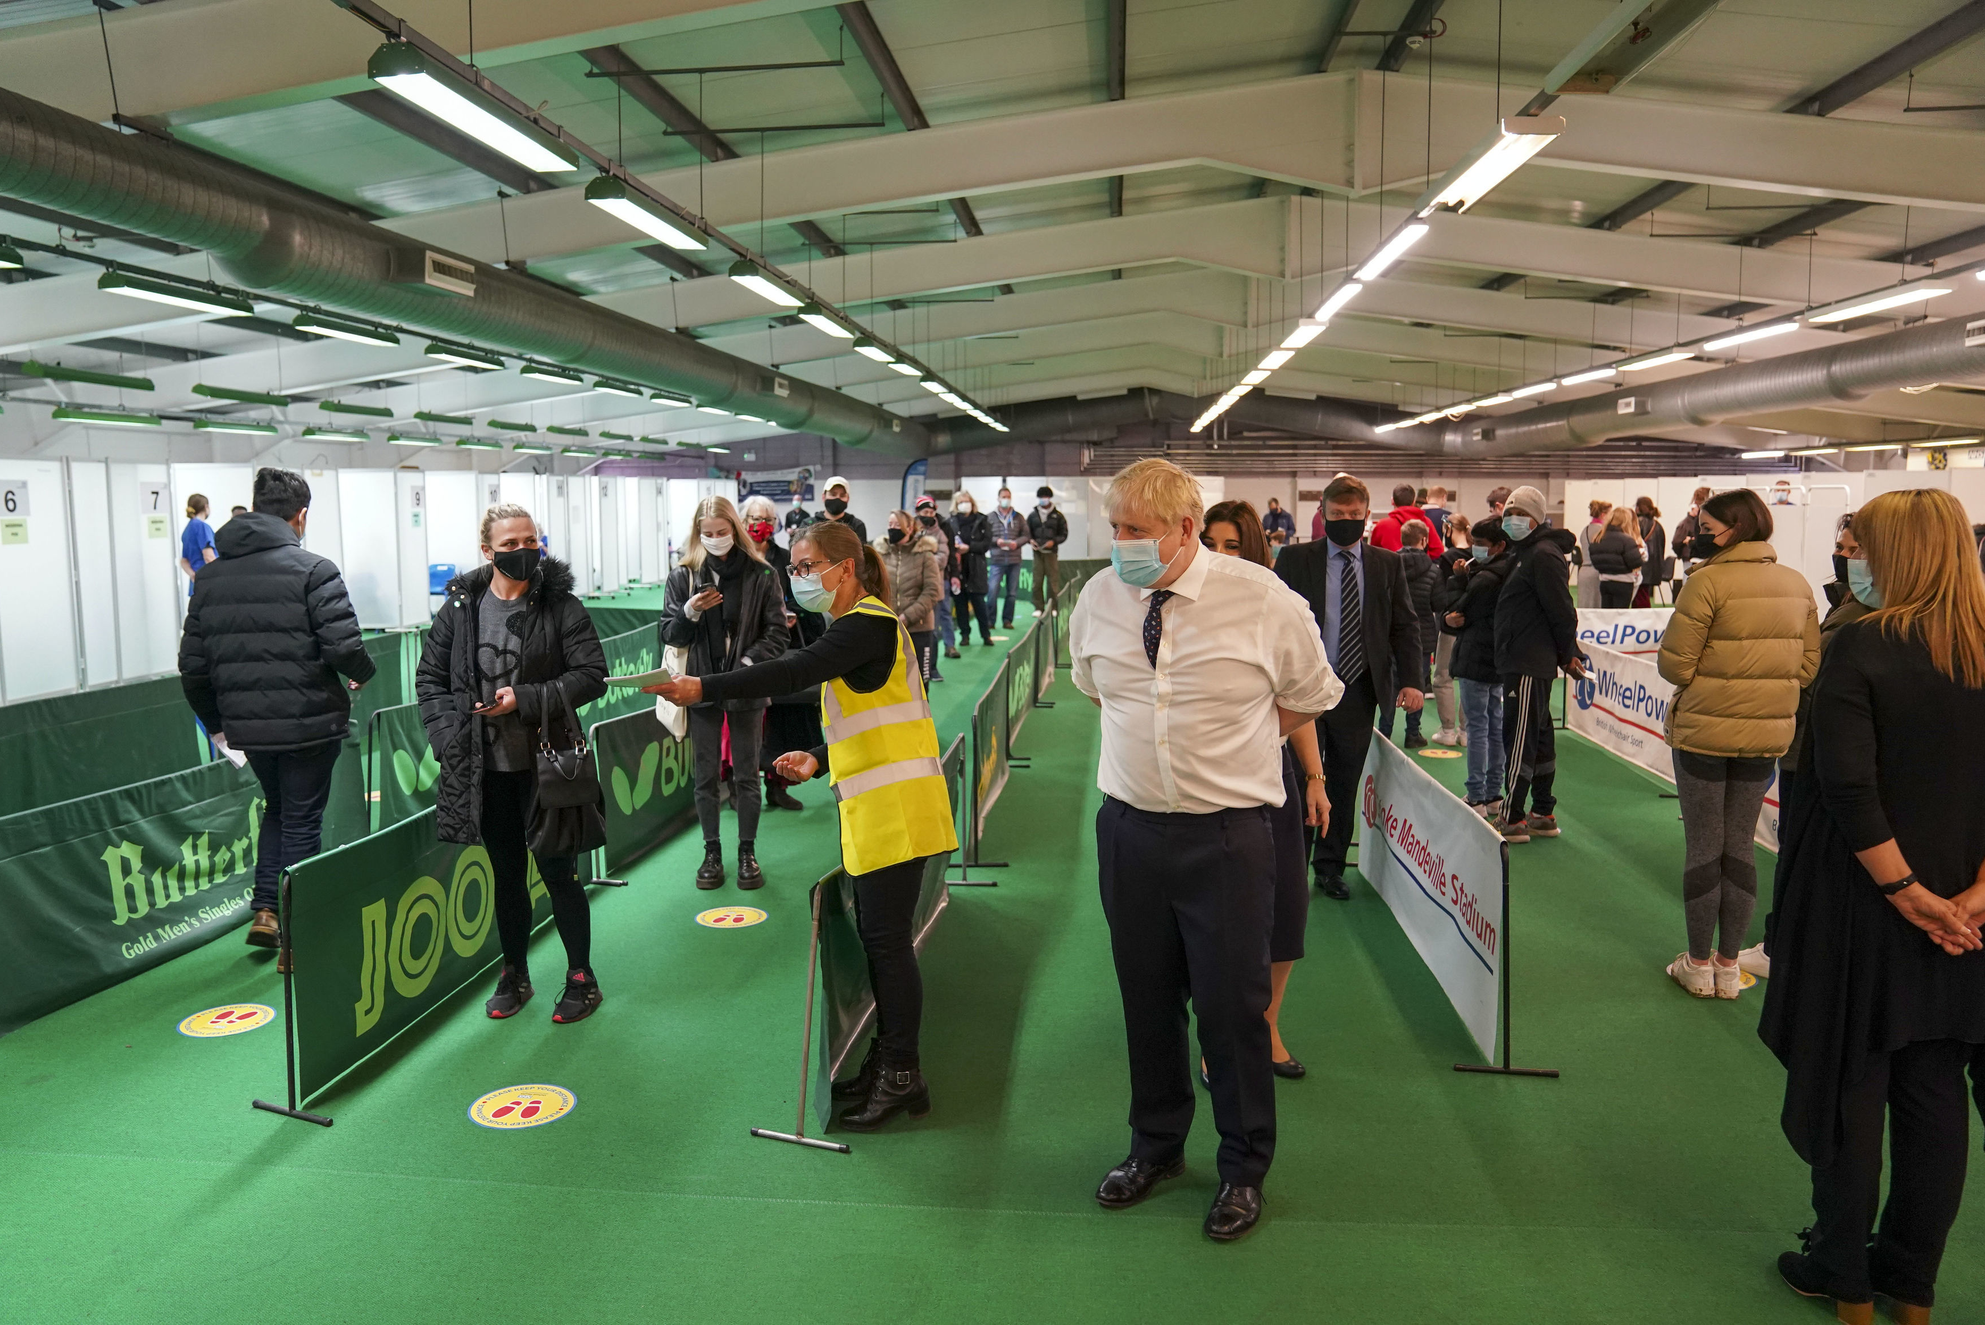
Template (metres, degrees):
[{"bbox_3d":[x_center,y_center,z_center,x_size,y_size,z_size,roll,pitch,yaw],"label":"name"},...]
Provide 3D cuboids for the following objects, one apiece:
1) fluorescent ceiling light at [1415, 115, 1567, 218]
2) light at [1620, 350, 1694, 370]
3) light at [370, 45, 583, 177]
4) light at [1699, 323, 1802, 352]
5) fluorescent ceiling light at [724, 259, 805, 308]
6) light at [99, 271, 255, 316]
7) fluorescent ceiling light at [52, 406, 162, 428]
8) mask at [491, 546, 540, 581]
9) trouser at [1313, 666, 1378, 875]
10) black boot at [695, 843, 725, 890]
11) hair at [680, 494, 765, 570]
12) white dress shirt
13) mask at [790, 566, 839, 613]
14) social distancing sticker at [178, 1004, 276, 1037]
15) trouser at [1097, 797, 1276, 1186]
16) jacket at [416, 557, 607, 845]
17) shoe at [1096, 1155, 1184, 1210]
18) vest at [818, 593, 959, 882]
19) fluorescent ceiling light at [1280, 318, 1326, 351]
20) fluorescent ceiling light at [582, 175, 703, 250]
[{"bbox_3d":[2.513,-2.528,7.088,0.280,0.100,1.820,0,7,5],"label":"fluorescent ceiling light"},{"bbox_3d":[7.537,-3.451,15.679,0.270,0.100,1.840,1,7,5],"label":"light"},{"bbox_3d":[-2.167,-2.358,5.922,0.220,0.140,1.520,0,7,5],"label":"light"},{"bbox_3d":[8.115,-3.511,14.872,0.280,0.100,1.850,0,7,5],"label":"light"},{"bbox_3d":[-1.744,-2.972,10.866,0.220,0.120,1.584,1,7,5],"label":"fluorescent ceiling light"},{"bbox_3d":[-6.376,-2.895,10.863,0.220,0.140,1.550,0,7,5],"label":"light"},{"bbox_3d":[-10.027,-2.782,15.645,0.220,0.130,1.530,1,7,5],"label":"fluorescent ceiling light"},{"bbox_3d":[-1.505,-0.312,4.364,0.140,0.110,0.085,-5,12,-38],"label":"mask"},{"bbox_3d":[1.525,0.472,5.869,0.360,0.940,0.270,0,7,0],"label":"trouser"},{"bbox_3d":[-1.250,0.890,6.170,0.120,0.165,0.280,0,7,-2],"label":"black boot"},{"bbox_3d":[-1.189,-0.567,6.072,0.370,0.340,0.270,-1,7,-6],"label":"hair"},{"bbox_3d":[0.499,0.040,3.223,0.590,0.620,0.390,4,8,29],"label":"white dress shirt"},{"bbox_3d":[-0.477,-0.198,3.735,0.105,0.125,0.135,-14,12,-24],"label":"mask"},{"bbox_3d":[-2.490,1.163,4.489,0.310,0.005,0.310,1,7,5],"label":"social distancing sticker"},{"bbox_3d":[0.468,0.783,3.312,0.410,0.950,0.340,2,7,24],"label":"trouser"},{"bbox_3d":[-1.571,0.122,4.511,0.580,0.940,0.370,1,7,6],"label":"jacket"},{"bbox_3d":[0.385,1.250,3.401,0.280,0.105,0.105,-6,9,-40],"label":"shoe"},{"bbox_3d":[-0.285,0.201,3.808,0.370,0.740,0.430,-3,7,-15],"label":"vest"},{"bbox_3d":[2.966,-3.147,13.191,0.270,0.100,1.840,1,7,5],"label":"fluorescent ceiling light"},{"bbox_3d":[-1.982,-2.609,8.049,0.215,0.135,1.500,0,7,5],"label":"fluorescent ceiling light"}]

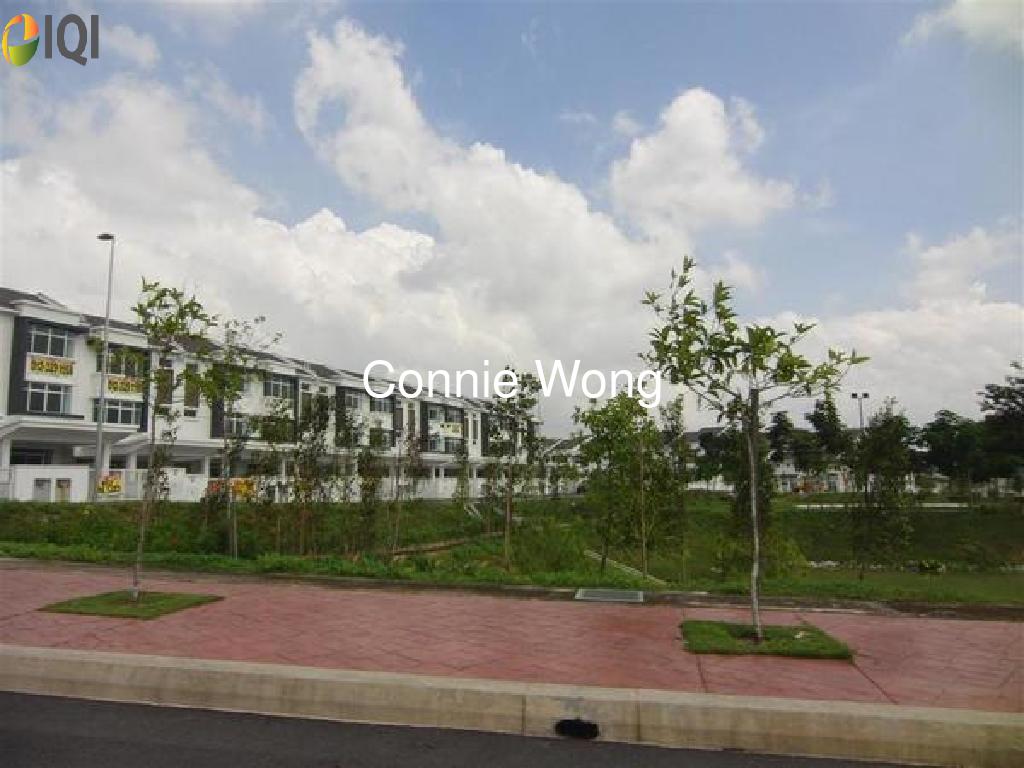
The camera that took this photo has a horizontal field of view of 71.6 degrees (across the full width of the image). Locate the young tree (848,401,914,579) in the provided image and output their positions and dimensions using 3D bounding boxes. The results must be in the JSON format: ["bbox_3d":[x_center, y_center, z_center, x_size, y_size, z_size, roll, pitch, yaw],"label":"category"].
[{"bbox_3d":[5.516,1.528,10.600,0.985,2.632,0.985,1,-6,0],"label":"young tree"}]

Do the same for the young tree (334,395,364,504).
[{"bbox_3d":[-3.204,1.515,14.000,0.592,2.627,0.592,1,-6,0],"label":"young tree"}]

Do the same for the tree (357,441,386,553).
[{"bbox_3d":[-2.434,1.958,12.300,0.520,1.884,0.520,1,-6,0],"label":"tree"}]

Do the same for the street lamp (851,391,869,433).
[{"bbox_3d":[32.396,5.126,66.000,1.859,9.087,0.500,-2,-7,26],"label":"street lamp"}]

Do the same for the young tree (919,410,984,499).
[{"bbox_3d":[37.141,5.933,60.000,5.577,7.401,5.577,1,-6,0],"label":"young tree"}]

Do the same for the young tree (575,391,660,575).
[{"bbox_3d":[1.416,1.317,9.630,1.166,2.472,1.050,0,-7,0],"label":"young tree"}]

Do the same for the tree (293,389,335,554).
[{"bbox_3d":[-3.338,1.478,12.000,0.744,2.818,0.744,1,-6,0],"label":"tree"}]

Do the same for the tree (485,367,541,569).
[{"bbox_3d":[0.016,1.172,10.180,0.803,2.876,0.750,0,-7,0],"label":"tree"}]

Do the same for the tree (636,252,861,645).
[{"bbox_3d":[1.918,0.468,5.801,1.723,3.110,1.500,0,-7,0],"label":"tree"}]

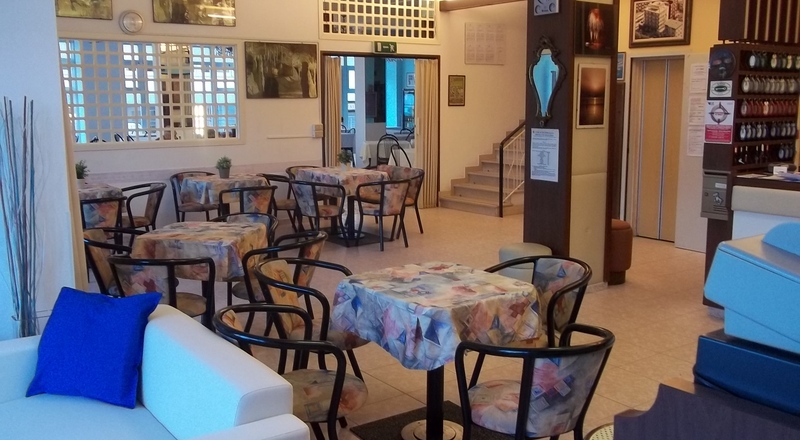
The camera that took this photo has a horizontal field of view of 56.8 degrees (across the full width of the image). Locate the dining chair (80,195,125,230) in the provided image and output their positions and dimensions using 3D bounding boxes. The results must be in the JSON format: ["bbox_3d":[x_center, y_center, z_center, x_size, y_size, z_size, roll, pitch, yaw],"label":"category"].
[{"bbox_3d":[-2.663,0.148,6.579,0.540,0.733,0.520,-7,11,-37],"label":"dining chair"}]

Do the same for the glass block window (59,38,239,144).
[{"bbox_3d":[-2.828,-1.449,8.412,2.100,1.150,0.070,-7,11,-34],"label":"glass block window"}]

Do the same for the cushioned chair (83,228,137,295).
[{"bbox_3d":[-1.764,0.424,4.833,0.575,0.740,0.535,-1,9,-2],"label":"cushioned chair"}]

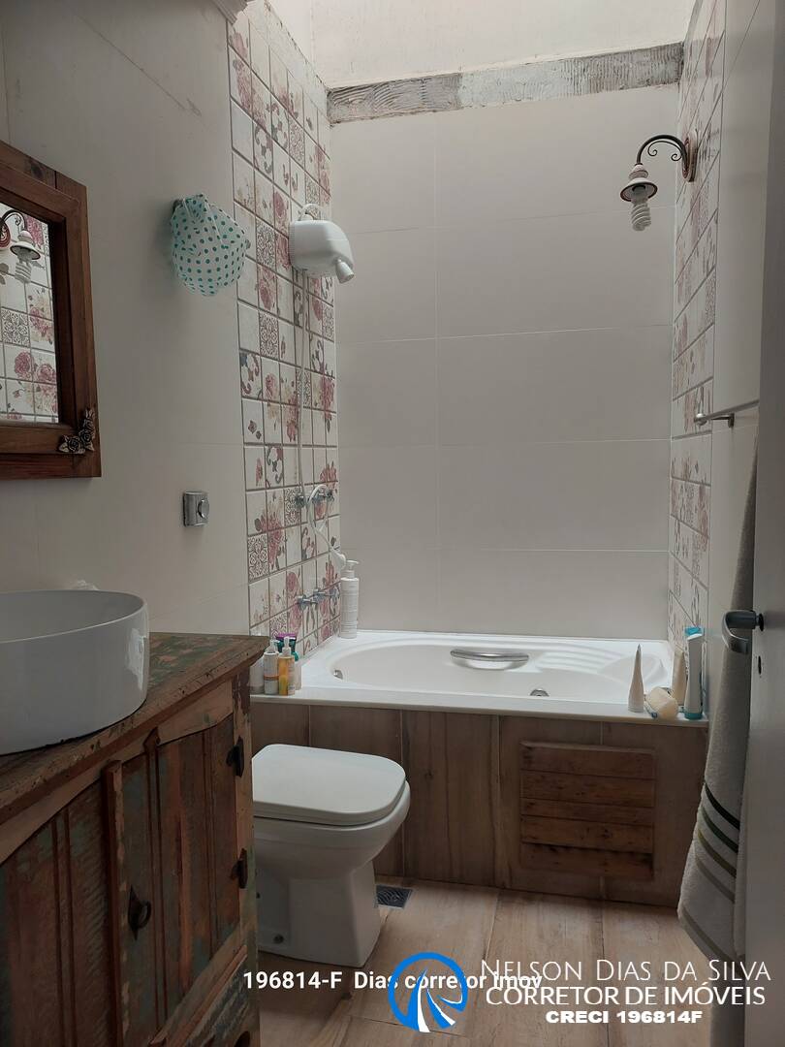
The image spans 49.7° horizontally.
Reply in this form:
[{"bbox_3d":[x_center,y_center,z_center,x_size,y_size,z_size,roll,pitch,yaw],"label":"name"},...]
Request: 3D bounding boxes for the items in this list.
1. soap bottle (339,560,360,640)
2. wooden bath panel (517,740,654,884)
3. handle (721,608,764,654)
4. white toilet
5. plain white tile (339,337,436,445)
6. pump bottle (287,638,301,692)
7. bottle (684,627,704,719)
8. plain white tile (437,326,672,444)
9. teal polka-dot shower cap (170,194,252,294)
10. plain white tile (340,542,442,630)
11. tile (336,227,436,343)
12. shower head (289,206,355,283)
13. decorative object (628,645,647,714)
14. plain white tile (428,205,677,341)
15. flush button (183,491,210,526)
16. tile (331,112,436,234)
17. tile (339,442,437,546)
[{"bbox_3d":[-0.179,0.306,3.491,0.072,0.315,0.074,-1,5,0],"label":"soap bottle"},{"bbox_3d":[0.556,0.823,2.429,0.376,0.373,0.020,0,5,13],"label":"wooden bath panel"},{"bbox_3d":[0.520,0.156,1.238,0.060,0.035,0.110,0,5,13],"label":"handle"},{"bbox_3d":[-0.207,0.858,2.190,0.538,0.423,0.387,1,5,16],"label":"white toilet"},{"bbox_3d":[-0.026,-0.528,3.418,0.427,0.423,0.012,0,5,13],"label":"plain white tile"},{"bbox_3d":[-0.306,0.439,2.651,0.042,0.169,0.040,1,5,27],"label":"pump bottle"},{"bbox_3d":[0.839,0.415,2.354,0.054,0.250,0.046,1,5,18],"label":"bottle"},{"bbox_3d":[0.618,-0.526,3.274,0.892,0.423,0.012,0,5,13],"label":"plain white tile"},{"bbox_3d":[-0.453,-0.702,2.134,0.140,0.245,0.230,0,5,13],"label":"teal polka-dot shower cap"},{"bbox_3d":[-0.013,0.270,3.482,0.427,0.331,0.012,0,5,13],"label":"plain white tile"},{"bbox_3d":[-0.032,-0.950,3.383,0.427,0.423,0.012,0,5,13],"label":"tile"},{"bbox_3d":[-0.240,-0.994,3.064,0.190,0.220,0.195,0,5,13],"label":"shower head"},{"bbox_3d":[0.687,0.434,2.377,0.045,0.191,0.048,0,5,13],"label":"decorative object"},{"bbox_3d":[0.624,-0.964,3.287,0.908,0.431,0.010,0,5,13],"label":"plain white tile"},{"bbox_3d":[-0.511,-0.040,2.220,0.036,0.087,0.080,0,5,13],"label":"flush button"},{"bbox_3d":[-0.039,-1.403,3.399,0.434,0.449,0.010,0,5,13],"label":"tile"},{"bbox_3d":[-0.014,-0.105,3.508,0.434,0.431,0.010,0,5,13],"label":"tile"}]

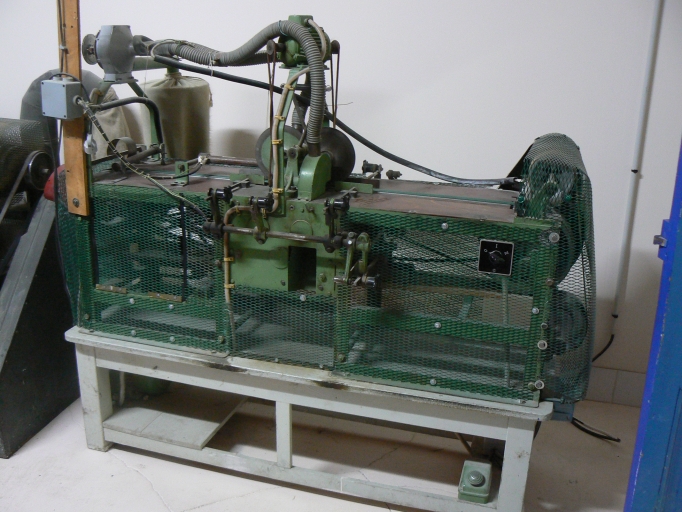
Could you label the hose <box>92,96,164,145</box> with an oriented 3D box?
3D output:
[{"bbox_3d":[-0.807,-0.513,2.776,0.220,0.230,0.620,7,16,17],"label":"hose"}]

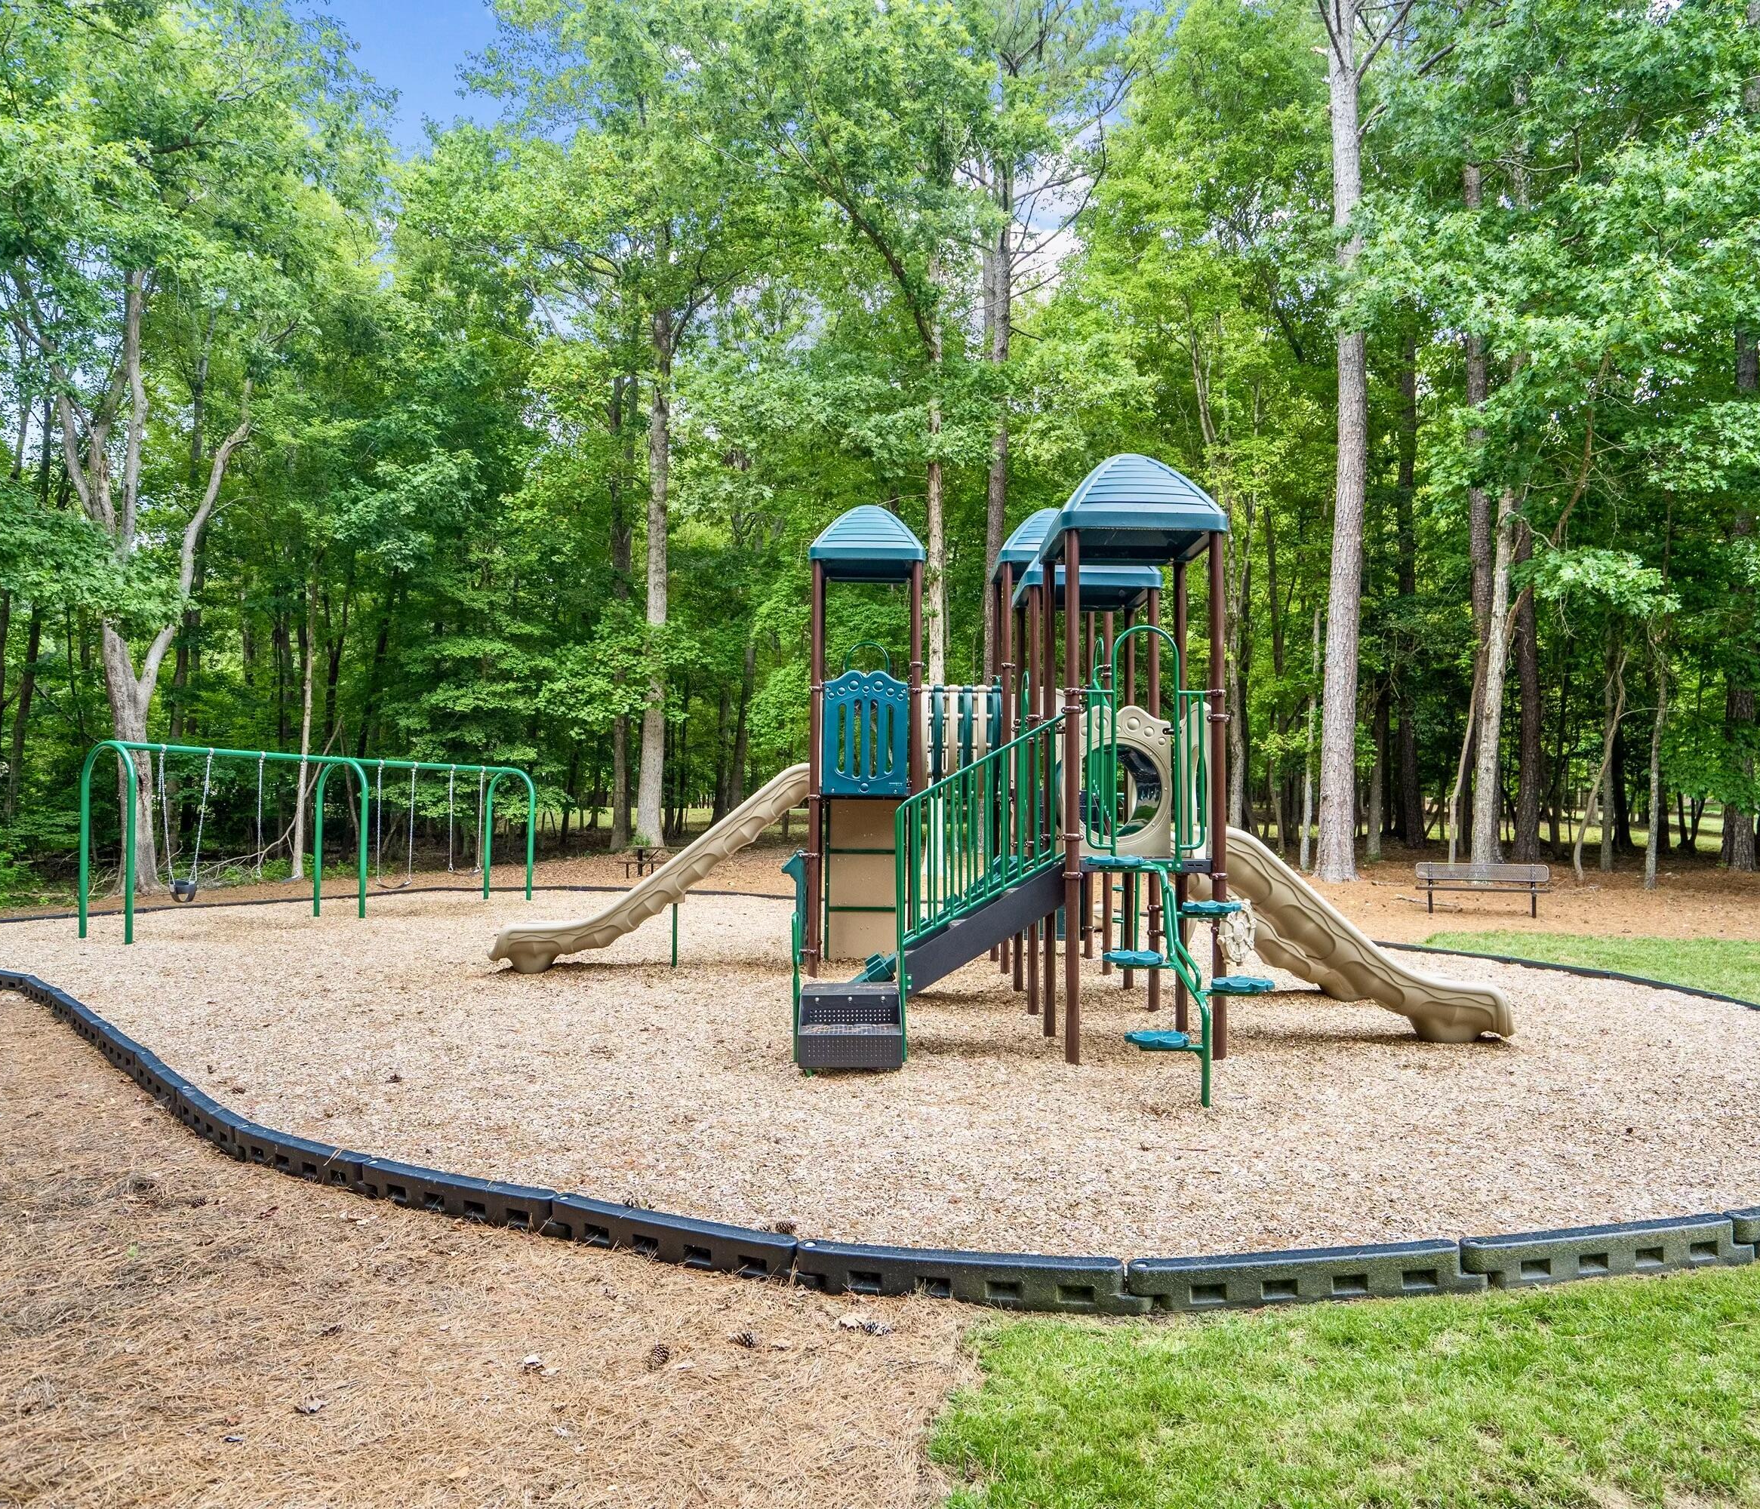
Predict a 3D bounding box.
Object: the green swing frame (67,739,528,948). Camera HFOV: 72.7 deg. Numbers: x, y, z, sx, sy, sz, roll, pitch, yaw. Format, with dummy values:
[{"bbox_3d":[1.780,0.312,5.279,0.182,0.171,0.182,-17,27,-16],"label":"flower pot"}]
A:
[{"bbox_3d":[-7.727,1.145,17.318,1.050,2.370,7.000,-1,-2,24],"label":"green swing frame"}]

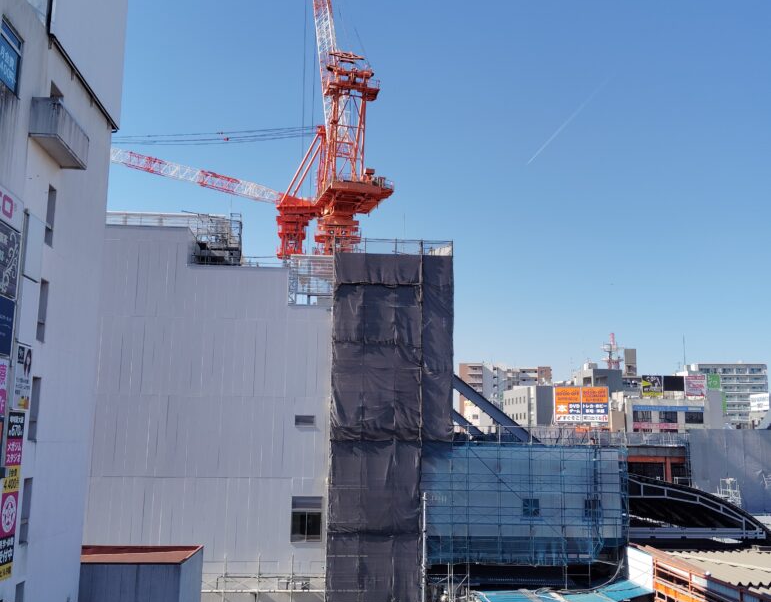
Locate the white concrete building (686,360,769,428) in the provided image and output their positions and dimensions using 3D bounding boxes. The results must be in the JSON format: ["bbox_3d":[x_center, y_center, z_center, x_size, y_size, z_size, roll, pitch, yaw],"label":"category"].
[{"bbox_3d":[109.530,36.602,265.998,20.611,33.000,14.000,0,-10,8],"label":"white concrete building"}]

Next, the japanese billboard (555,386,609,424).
[{"bbox_3d":[31.669,16.724,134.223,8.348,6.039,0.500,-2,-10,14],"label":"japanese billboard"}]

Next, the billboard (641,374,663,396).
[{"bbox_3d":[48.097,15.429,149.729,3.485,3.903,0.300,0,-10,5],"label":"billboard"}]

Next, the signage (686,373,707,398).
[{"bbox_3d":[56.008,15.342,149.768,3.501,4.084,0.300,0,-10,5],"label":"signage"}]

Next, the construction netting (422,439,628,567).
[{"bbox_3d":[8.004,11.635,48.339,11.550,7.054,1.800,1,-10,0],"label":"construction netting"}]

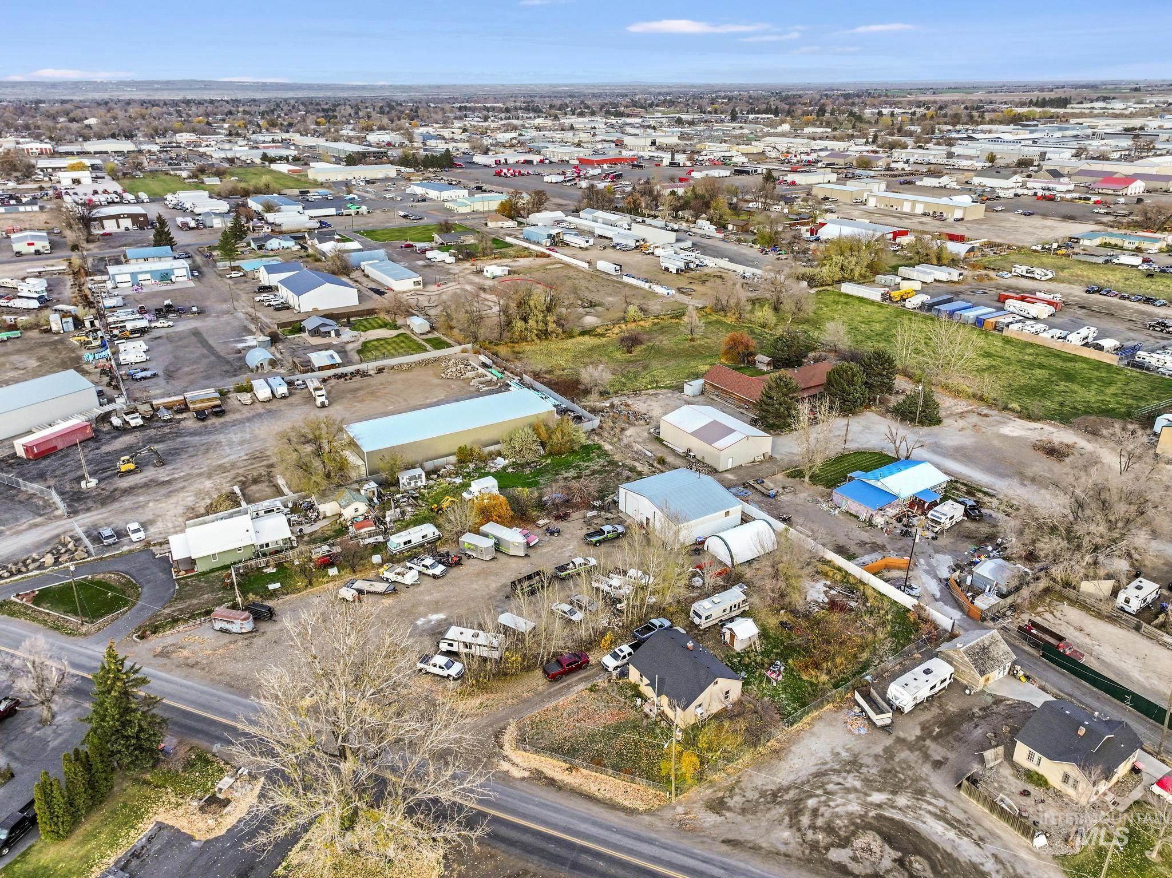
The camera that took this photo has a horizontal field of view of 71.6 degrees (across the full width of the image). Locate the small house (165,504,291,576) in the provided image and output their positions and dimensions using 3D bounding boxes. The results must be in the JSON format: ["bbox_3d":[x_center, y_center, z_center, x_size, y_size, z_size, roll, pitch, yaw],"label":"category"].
[{"bbox_3d":[-53.060,15.230,121.310,16.000,3.300,10.000,-13,27,-27],"label":"small house"}]

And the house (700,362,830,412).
[{"bbox_3d":[42.430,-12.950,182.870,28.000,5.900,19.300,-14,28,-30],"label":"house"}]

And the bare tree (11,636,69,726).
[{"bbox_3d":[-58.550,26.480,87.180,5.900,10.500,5.700,0,24,0],"label":"bare tree"}]

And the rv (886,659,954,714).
[{"bbox_3d":[37.535,27.825,91.327,8.800,2.900,2.500,-15,28,-31],"label":"rv"}]

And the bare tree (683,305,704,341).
[{"bbox_3d":[28.842,-30.953,216.722,5.200,9.500,5.200,0,24,0],"label":"bare tree"}]

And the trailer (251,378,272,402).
[{"bbox_3d":[-71.065,-10.319,178.143,2.450,2.800,7.000,-15,28,-30],"label":"trailer"}]

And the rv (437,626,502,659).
[{"bbox_3d":[-13.850,25.100,99.410,7.400,2.900,2.450,5,24,11],"label":"rv"}]

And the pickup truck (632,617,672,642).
[{"bbox_3d":[8.680,24.694,105.218,5.350,1.800,1.900,-17,29,-34],"label":"pickup truck"}]

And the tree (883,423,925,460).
[{"bbox_3d":[57.600,1.490,146.560,7.200,8.600,6.500,0,24,0],"label":"tree"}]

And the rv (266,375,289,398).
[{"bbox_3d":[-68.830,-11.410,182.150,2.450,3.000,7.700,-14,28,-29],"label":"rv"}]

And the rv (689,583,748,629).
[{"bbox_3d":[17.780,22.695,108.259,7.550,3.000,2.500,-14,27,-29],"label":"rv"}]

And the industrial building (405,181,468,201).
[{"bbox_3d":[-92.400,-156.350,510.150,18.200,5.800,48.500,-14,27,-29],"label":"industrial building"}]

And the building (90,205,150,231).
[{"bbox_3d":[-228.140,-107.900,395.960,23.800,7.200,26.000,-14,27,-29],"label":"building"}]

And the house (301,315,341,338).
[{"bbox_3d":[-74.900,-31.835,230.231,8.400,4.200,10.300,-14,28,-29],"label":"house"}]

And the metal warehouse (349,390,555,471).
[{"bbox_3d":[-25.850,-1.980,158.220,38.600,5.050,12.900,-14,27,-29],"label":"metal warehouse"}]

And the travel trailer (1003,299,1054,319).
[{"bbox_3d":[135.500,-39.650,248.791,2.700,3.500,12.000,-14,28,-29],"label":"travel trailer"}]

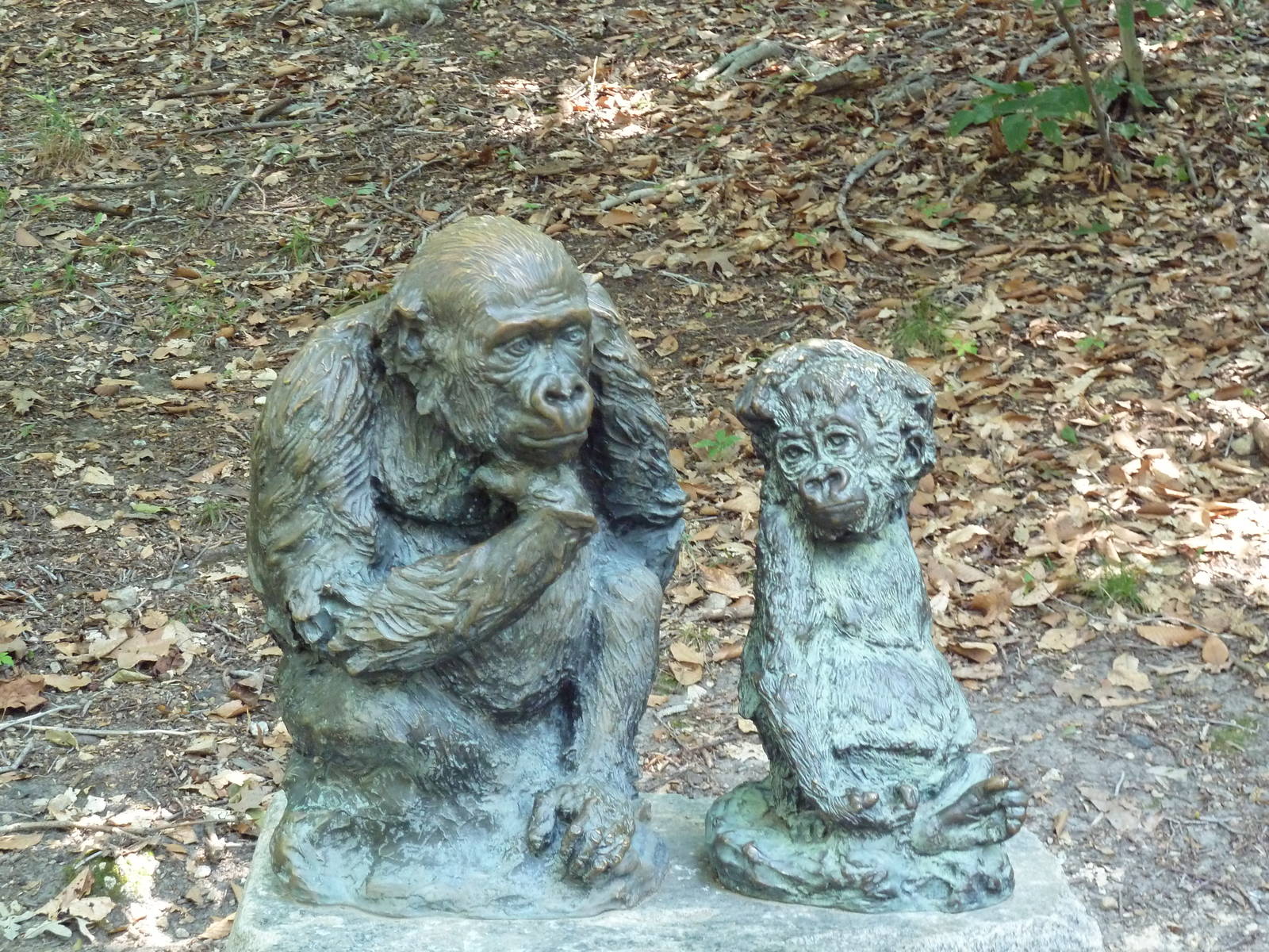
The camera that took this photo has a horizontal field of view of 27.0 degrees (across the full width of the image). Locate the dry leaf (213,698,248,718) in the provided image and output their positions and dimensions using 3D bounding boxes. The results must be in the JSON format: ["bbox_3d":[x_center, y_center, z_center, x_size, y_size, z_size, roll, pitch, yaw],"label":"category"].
[{"bbox_3d":[-0.780,0.450,5.105,0.068,0.020,0.036,-4,20,-11],"label":"dry leaf"}]

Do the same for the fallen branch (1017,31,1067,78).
[{"bbox_3d":[1.389,-1.431,8.964,0.040,0.035,0.400,14,29,27],"label":"fallen branch"}]

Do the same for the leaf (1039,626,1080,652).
[{"bbox_3d":[0.859,0.332,5.346,0.084,0.018,0.064,-2,22,-5],"label":"leaf"}]

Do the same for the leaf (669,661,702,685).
[{"bbox_3d":[0.101,0.388,5.231,0.063,0.017,0.065,0,22,0],"label":"leaf"}]

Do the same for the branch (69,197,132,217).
[{"bbox_3d":[-1.213,-0.610,5.997,0.150,0.024,0.027,8,24,18],"label":"branch"}]

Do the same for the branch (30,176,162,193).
[{"bbox_3d":[-1.595,-0.863,7.798,0.410,0.020,0.025,-6,25,-14],"label":"branch"}]

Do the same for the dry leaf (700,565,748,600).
[{"bbox_3d":[0.187,0.218,5.444,0.105,0.035,0.085,0,15,0],"label":"dry leaf"}]

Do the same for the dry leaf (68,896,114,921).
[{"bbox_3d":[-0.928,0.739,4.512,0.079,0.016,0.055,2,20,5],"label":"dry leaf"}]

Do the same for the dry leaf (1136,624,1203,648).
[{"bbox_3d":[0.973,0.290,4.800,0.122,0.022,0.058,0,23,0],"label":"dry leaf"}]

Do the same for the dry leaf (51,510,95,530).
[{"bbox_3d":[-1.106,0.088,5.200,0.090,0.020,0.055,0,23,0],"label":"dry leaf"}]

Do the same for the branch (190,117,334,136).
[{"bbox_3d":[-0.942,-0.884,6.669,0.375,0.017,0.024,-7,23,-17],"label":"branch"}]

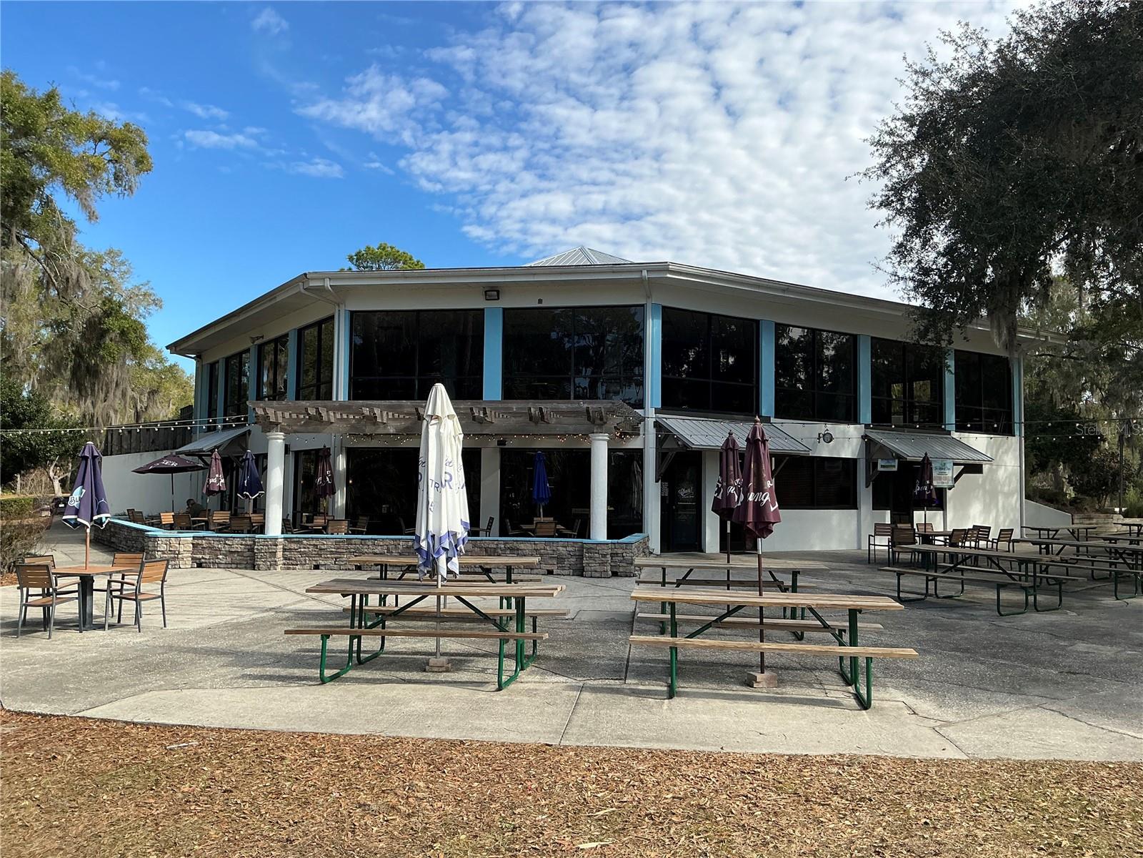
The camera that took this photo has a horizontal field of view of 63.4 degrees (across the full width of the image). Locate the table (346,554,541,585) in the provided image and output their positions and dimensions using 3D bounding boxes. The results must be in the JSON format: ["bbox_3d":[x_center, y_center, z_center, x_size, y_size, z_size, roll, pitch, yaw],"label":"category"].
[{"bbox_3d":[-1.583,2.048,11.737,2.338,0.788,1.586,1,-3,3],"label":"table"}]

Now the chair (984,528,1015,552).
[{"bbox_3d":[8.809,2.473,19.000,0.530,0.860,0.560,3,-4,-37],"label":"chair"}]

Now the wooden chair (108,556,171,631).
[{"bbox_3d":[-5.396,2.062,11.533,0.550,0.840,0.540,0,-3,11],"label":"wooden chair"}]

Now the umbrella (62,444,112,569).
[{"bbox_3d":[-6.149,1.309,11.741,0.560,2.290,0.560,1,-3,0],"label":"umbrella"}]

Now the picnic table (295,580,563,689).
[{"bbox_3d":[-1.277,1.892,8.792,2.338,0.788,1.586,0,-3,8],"label":"picnic table"}]

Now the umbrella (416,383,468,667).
[{"bbox_3d":[-1.293,0.954,9.230,0.550,2.810,0.530,1,-3,0],"label":"umbrella"}]

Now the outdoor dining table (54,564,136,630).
[{"bbox_3d":[-6.024,2.108,11.494,0.840,0.730,0.840,0,-3,14],"label":"outdoor dining table"}]

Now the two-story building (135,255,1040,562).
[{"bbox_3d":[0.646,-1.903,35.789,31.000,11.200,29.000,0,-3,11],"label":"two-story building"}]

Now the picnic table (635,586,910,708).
[{"bbox_3d":[1.803,1.999,8.701,2.430,0.800,1.610,0,-3,7],"label":"picnic table"}]

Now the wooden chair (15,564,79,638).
[{"bbox_3d":[-6.213,2.023,11.004,0.540,0.840,0.550,0,-3,15],"label":"wooden chair"}]

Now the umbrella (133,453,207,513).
[{"bbox_3d":[-10.788,1.883,24.926,2.150,2.530,2.150,1,-3,0],"label":"umbrella"}]

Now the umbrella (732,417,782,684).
[{"bbox_3d":[1.756,1.147,8.700,0.460,2.530,0.450,1,-3,0],"label":"umbrella"}]

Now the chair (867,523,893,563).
[{"bbox_3d":[6.678,2.490,19.899,0.530,0.860,0.560,-2,-4,40],"label":"chair"}]

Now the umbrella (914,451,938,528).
[{"bbox_3d":[7.485,1.707,19.542,0.470,2.420,0.470,1,-3,0],"label":"umbrella"}]

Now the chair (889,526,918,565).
[{"bbox_3d":[7.576,2.688,21.085,0.550,0.860,0.560,0,-3,17],"label":"chair"}]

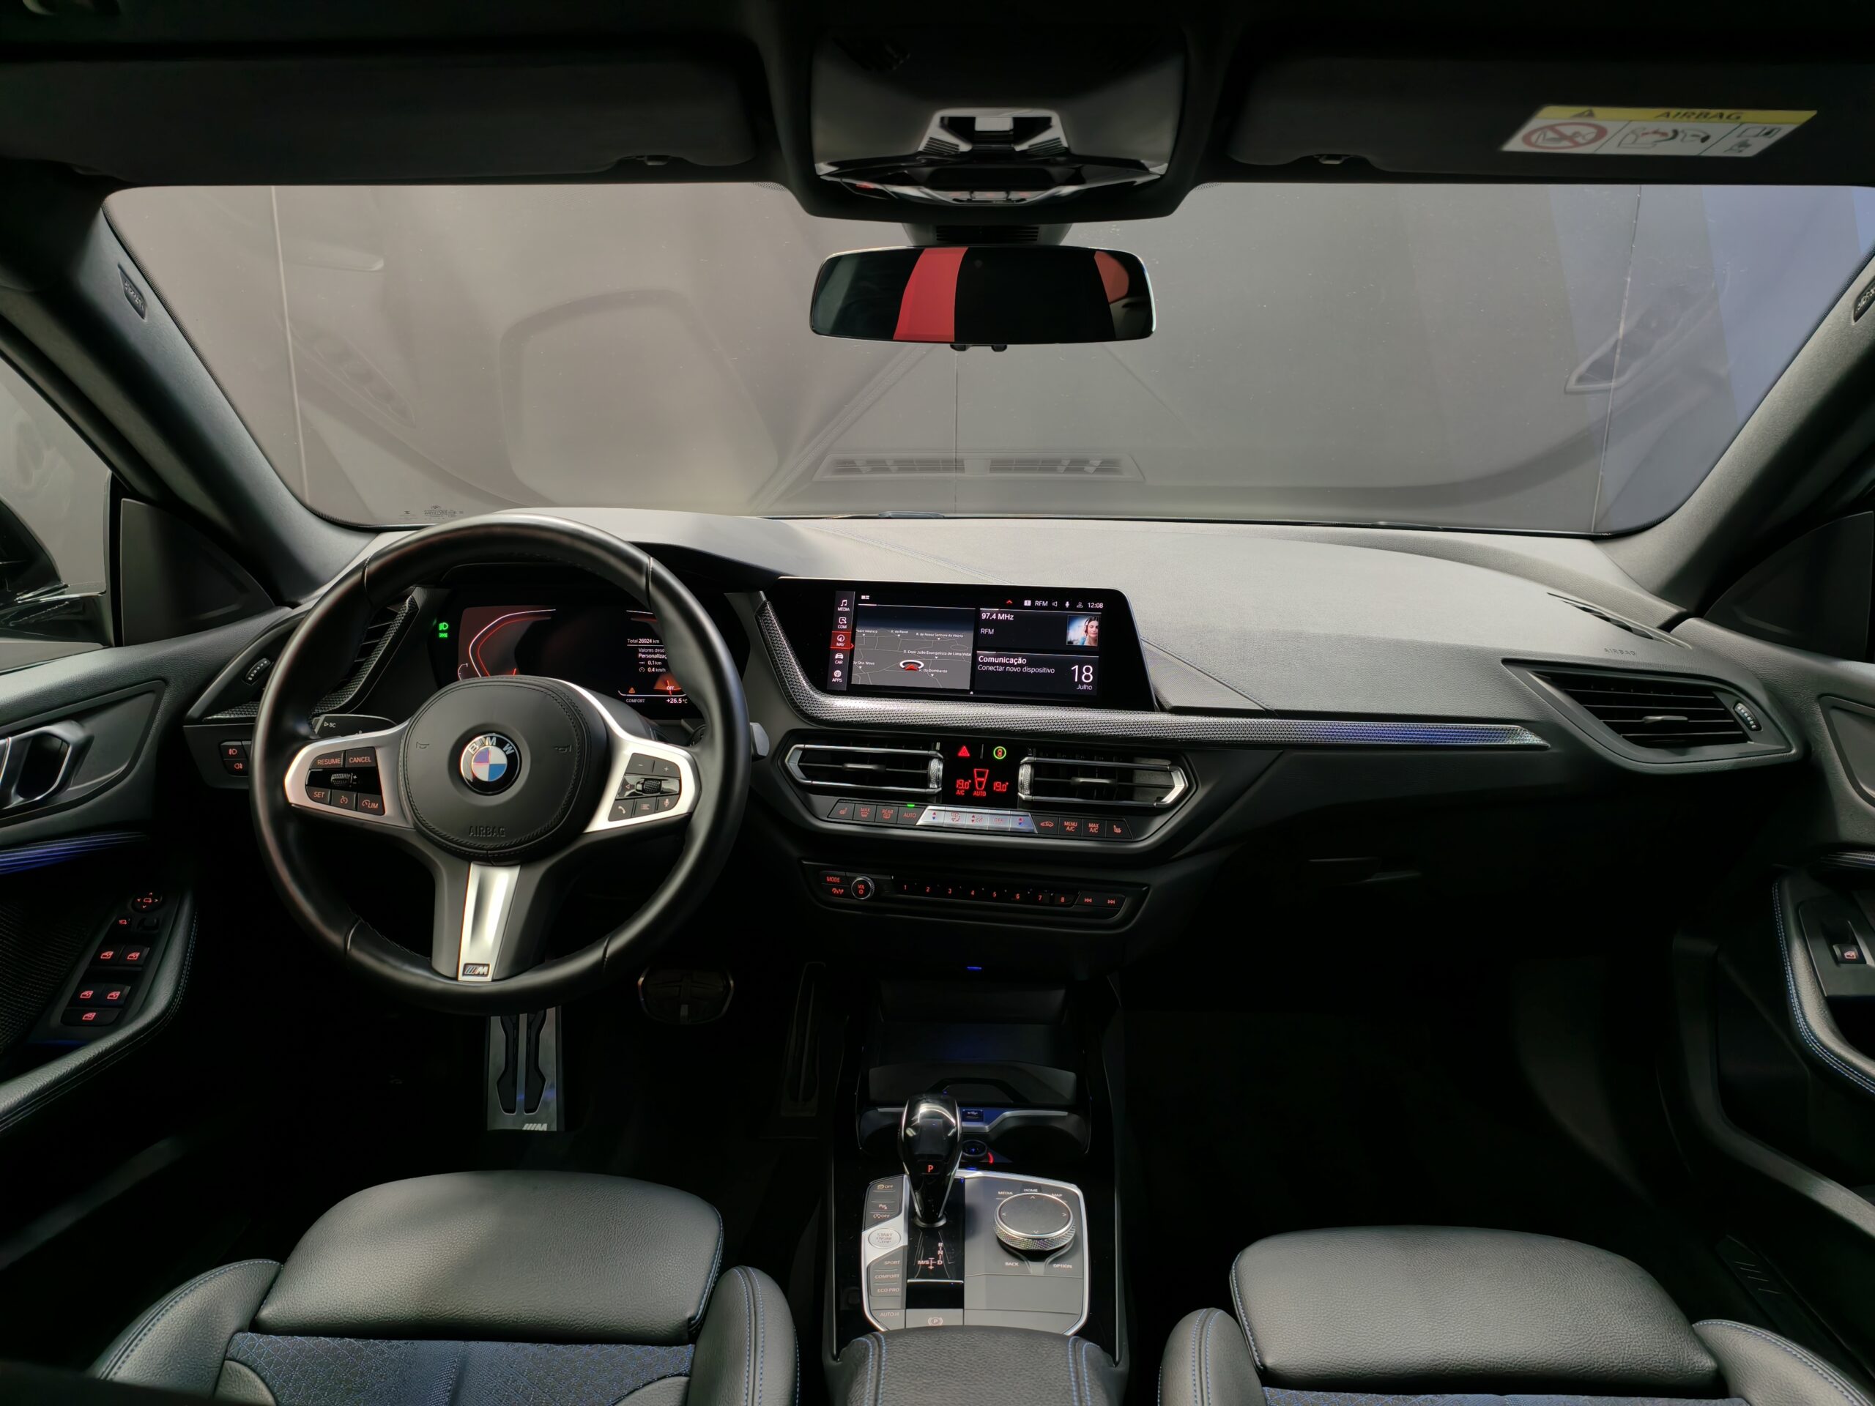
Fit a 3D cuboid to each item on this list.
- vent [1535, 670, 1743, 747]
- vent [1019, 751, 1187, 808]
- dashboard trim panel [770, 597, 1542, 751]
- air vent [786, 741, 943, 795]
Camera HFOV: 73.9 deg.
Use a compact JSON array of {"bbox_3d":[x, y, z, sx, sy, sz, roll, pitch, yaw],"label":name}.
[{"bbox_3d":[0.611,0.007,1.084,0.160,0.066,0.060,1,-1,3],"label":"vent"},{"bbox_3d":[0.149,0.069,1.127,0.148,0.039,0.045,2,9,7],"label":"vent"},{"bbox_3d":[0.178,-0.028,1.107,0.675,0.110,0.060,2,4,4],"label":"dashboard trim panel"},{"bbox_3d":[-0.067,0.059,1.143,0.140,0.037,0.045,2,9,7],"label":"air vent"}]

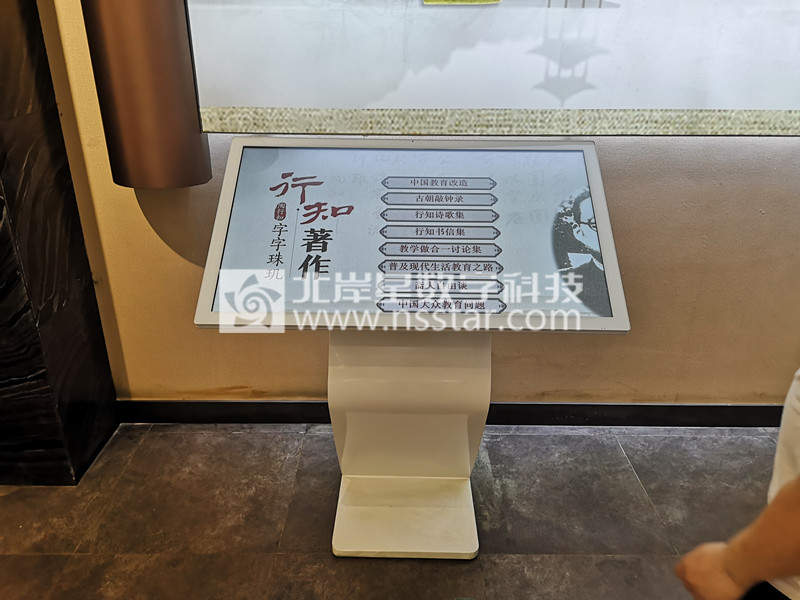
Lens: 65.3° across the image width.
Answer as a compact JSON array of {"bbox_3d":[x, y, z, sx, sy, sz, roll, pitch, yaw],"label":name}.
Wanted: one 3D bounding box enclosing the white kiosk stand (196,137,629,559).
[{"bbox_3d":[0.027,0.168,1.774,1.015,1.150,0.530,1,23,0],"label":"white kiosk stand"}]

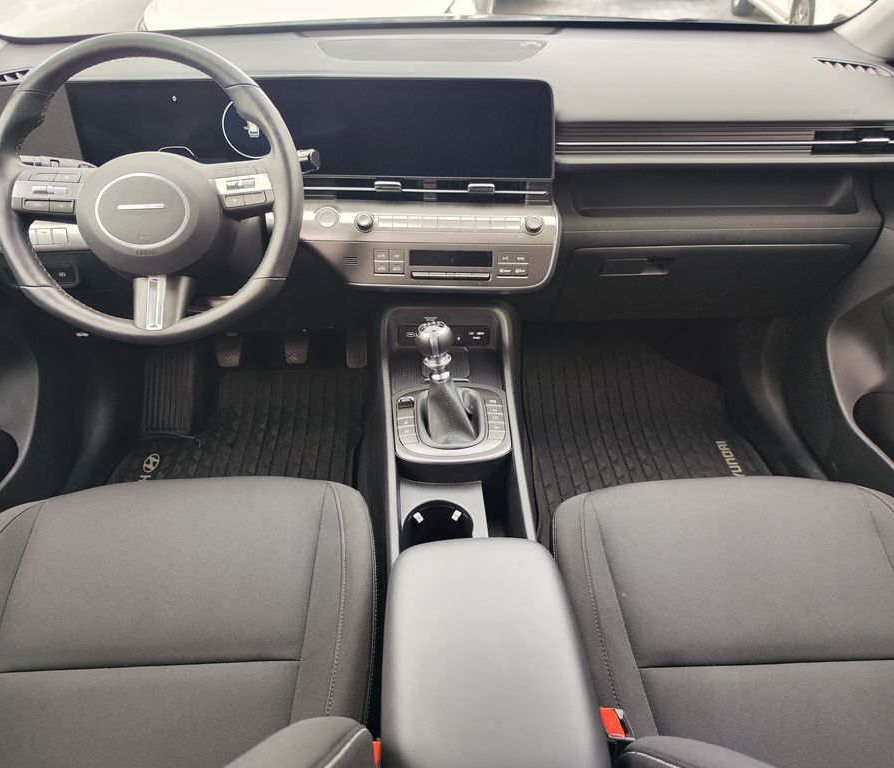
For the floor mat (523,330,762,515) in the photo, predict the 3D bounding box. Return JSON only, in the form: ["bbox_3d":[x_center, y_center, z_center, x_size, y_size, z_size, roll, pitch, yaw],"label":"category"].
[{"bbox_3d":[0.412,0.083,1.388,0.480,0.125,0.630,-1,38,-2],"label":"floor mat"}]

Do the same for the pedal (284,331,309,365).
[{"bbox_3d":[-0.322,-0.077,1.460,0.056,0.068,0.030,-1,8,-2],"label":"pedal"}]

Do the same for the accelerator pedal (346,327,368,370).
[{"bbox_3d":[-0.200,-0.083,1.510,0.047,0.100,0.028,-1,8,-2],"label":"accelerator pedal"}]

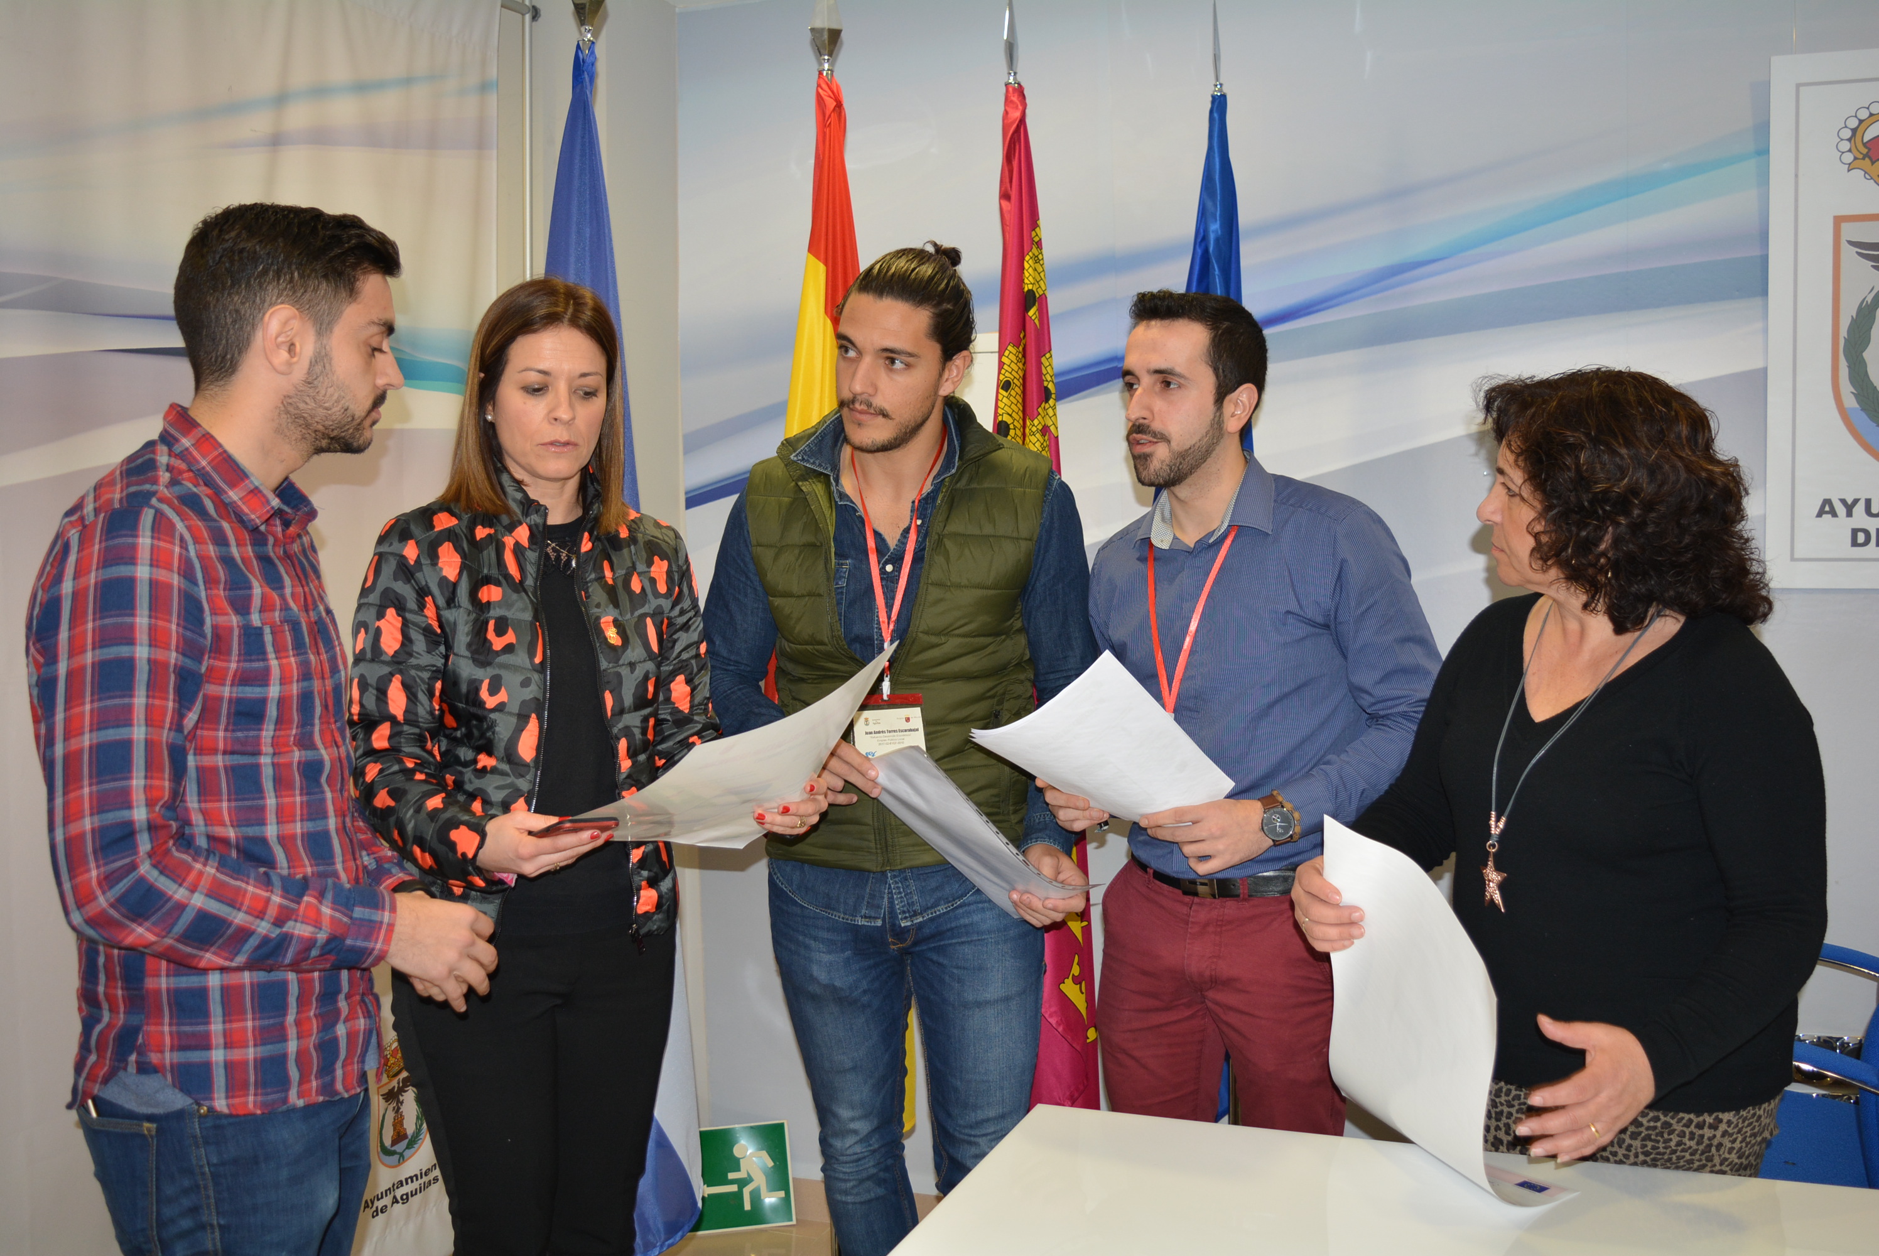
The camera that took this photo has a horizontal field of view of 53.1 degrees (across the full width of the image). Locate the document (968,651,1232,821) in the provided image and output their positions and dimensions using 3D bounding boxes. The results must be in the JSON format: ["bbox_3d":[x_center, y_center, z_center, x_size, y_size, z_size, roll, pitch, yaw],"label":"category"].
[{"bbox_3d":[0.177,0.130,2.070,0.200,0.060,0.280,-31,-43,12],"label":"document"}]

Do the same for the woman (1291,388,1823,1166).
[{"bbox_3d":[0.696,0.512,2.148,0.570,1.640,0.480,-2,4,-32],"label":"woman"}]

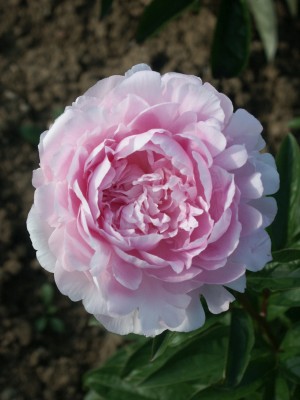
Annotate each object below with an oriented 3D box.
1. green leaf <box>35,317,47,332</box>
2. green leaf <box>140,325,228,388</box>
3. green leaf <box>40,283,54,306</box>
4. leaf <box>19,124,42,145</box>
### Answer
[{"bbox_3d":[-0.095,0.108,1.078,0.011,0.005,0.016,28,71,11],"label":"green leaf"},{"bbox_3d":[0.025,0.103,0.825,0.084,0.017,0.036,-33,70,-5],"label":"green leaf"},{"bbox_3d":[-0.090,0.083,1.095,0.013,0.005,0.024,-5,68,-2],"label":"green leaf"},{"bbox_3d":[-0.113,-0.062,1.192,0.024,0.006,0.018,18,69,7],"label":"leaf"}]

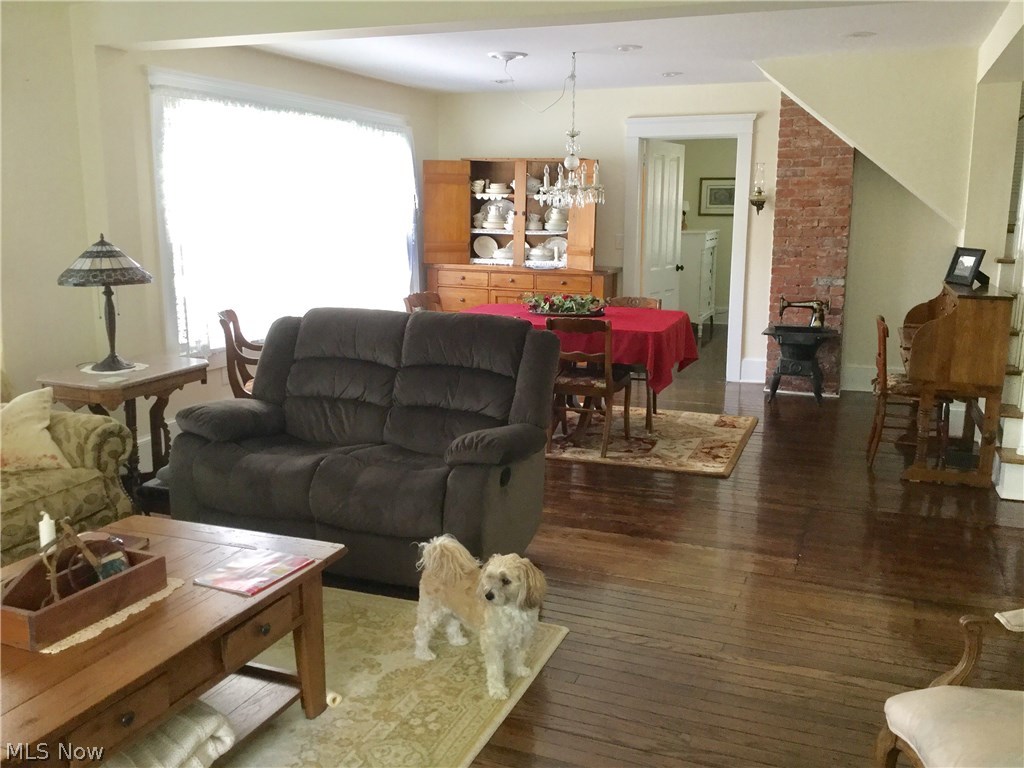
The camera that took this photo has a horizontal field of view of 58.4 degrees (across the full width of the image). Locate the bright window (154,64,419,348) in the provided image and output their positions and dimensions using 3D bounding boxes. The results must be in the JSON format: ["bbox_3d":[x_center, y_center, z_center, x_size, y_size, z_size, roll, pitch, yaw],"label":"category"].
[{"bbox_3d":[-1.470,-1.269,6.912,0.101,1.712,3.242,5,12,22],"label":"bright window"}]

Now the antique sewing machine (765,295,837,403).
[{"bbox_3d":[2.197,-0.274,7.026,0.555,0.795,0.420,5,12,21],"label":"antique sewing machine"}]

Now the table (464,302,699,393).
[{"bbox_3d":[0.341,-0.068,6.083,1.480,0.760,1.100,4,12,19],"label":"table"}]

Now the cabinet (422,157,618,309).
[{"bbox_3d":[0.086,-1.004,7.956,1.650,1.843,0.555,5,12,21],"label":"cabinet"}]

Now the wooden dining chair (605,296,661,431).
[{"bbox_3d":[0.775,-0.172,6.367,0.480,0.825,0.540,5,12,21],"label":"wooden dining chair"}]

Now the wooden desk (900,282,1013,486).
[{"bbox_3d":[2.546,-0.040,5.359,0.503,1.027,0.957,5,12,22],"label":"wooden desk"}]

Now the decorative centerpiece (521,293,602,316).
[{"bbox_3d":[0.354,-0.544,6.207,0.593,0.132,0.315,5,12,21],"label":"decorative centerpiece"}]

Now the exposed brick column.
[{"bbox_3d":[2.426,-1.123,7.424,0.594,2.386,0.292,5,12,22],"label":"exposed brick column"}]

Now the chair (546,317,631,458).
[{"bbox_3d":[0.467,-0.026,5.738,0.463,0.836,0.574,4,11,17],"label":"chair"}]

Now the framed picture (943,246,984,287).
[{"bbox_3d":[2.750,-0.708,5.575,0.040,0.227,0.247,16,7,-15],"label":"framed picture"}]

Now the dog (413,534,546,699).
[{"bbox_3d":[-0.108,0.727,2.956,0.450,0.398,0.203,11,15,42],"label":"dog"}]

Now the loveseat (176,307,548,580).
[{"bbox_3d":[-0.646,0.220,3.995,1.496,0.995,0.922,5,12,22],"label":"loveseat"}]

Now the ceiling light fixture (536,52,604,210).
[{"bbox_3d":[0.398,-1.706,6.187,0.443,1.009,0.443,0,11,0],"label":"ceiling light fixture"}]

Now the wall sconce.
[{"bbox_3d":[1.971,-1.556,7.330,0.124,0.405,0.150,5,12,21],"label":"wall sconce"}]

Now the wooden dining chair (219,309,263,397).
[{"bbox_3d":[-1.371,0.016,5.349,0.570,0.855,0.555,-2,12,-10],"label":"wooden dining chair"}]

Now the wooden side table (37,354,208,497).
[{"bbox_3d":[-1.772,0.289,4.323,0.472,0.720,0.765,4,12,18],"label":"wooden side table"}]

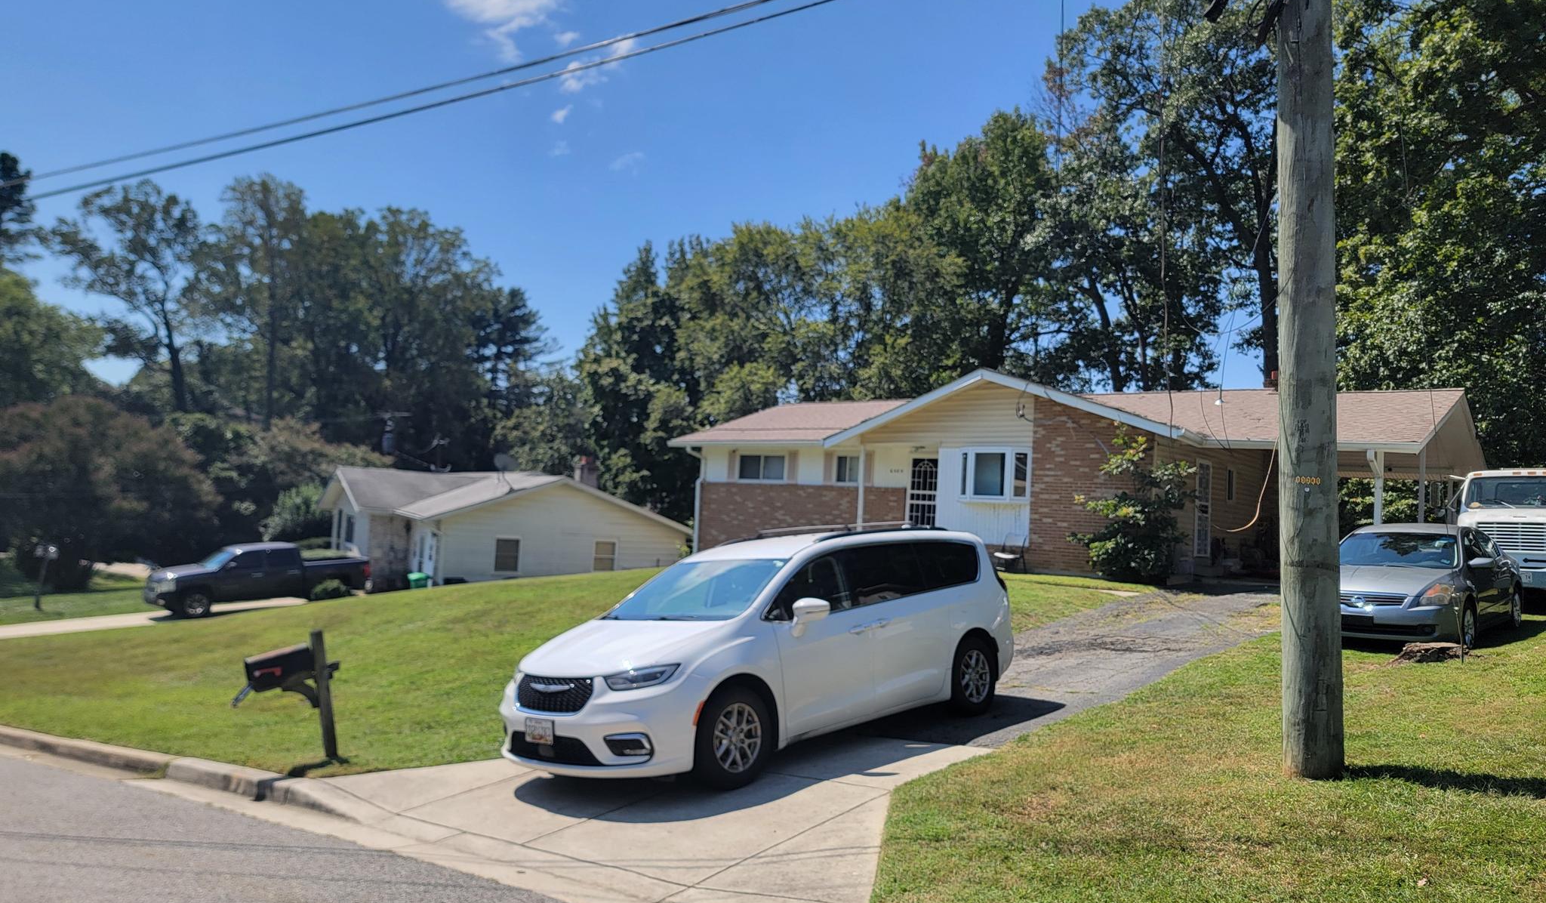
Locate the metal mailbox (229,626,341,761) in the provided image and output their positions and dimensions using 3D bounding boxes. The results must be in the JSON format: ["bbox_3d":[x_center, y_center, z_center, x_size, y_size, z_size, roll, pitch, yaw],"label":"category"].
[{"bbox_3d":[-4.337,2.249,9.528,1.000,1.200,0.240,-3,2,-42],"label":"metal mailbox"}]

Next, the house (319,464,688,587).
[{"bbox_3d":[-11.642,3.168,44.208,11.300,4.650,14.000,4,-3,-31],"label":"house"}]

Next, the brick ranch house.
[{"bbox_3d":[6.689,0.641,28.829,19.590,4.840,12.170,0,-4,41],"label":"brick ranch house"}]

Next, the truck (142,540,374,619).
[{"bbox_3d":[-15.174,3.729,31.743,5.850,1.890,2.080,3,-2,-42],"label":"truck"}]

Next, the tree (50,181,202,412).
[{"bbox_3d":[-42.807,-5.754,69.450,9.940,23.800,9.940,3,-3,0],"label":"tree"}]

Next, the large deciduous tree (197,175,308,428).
[{"bbox_3d":[-34.584,-5.755,69.432,7.900,24.590,7.900,3,-3,0],"label":"large deciduous tree"}]

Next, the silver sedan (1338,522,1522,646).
[{"bbox_3d":[8.182,1.682,13.640,1.870,1.470,4.820,-2,-4,44],"label":"silver sedan"}]

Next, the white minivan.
[{"bbox_3d":[0.159,1.675,9.603,2.100,1.790,5.180,-6,-6,44],"label":"white minivan"}]

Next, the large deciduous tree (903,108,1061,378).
[{"bbox_3d":[9.249,-5.666,49.520,8.120,20.770,8.120,3,-3,0],"label":"large deciduous tree"}]

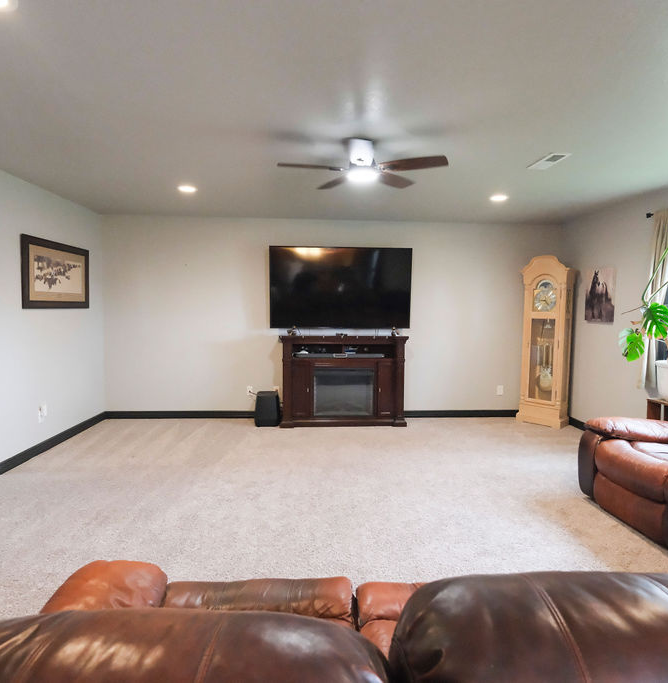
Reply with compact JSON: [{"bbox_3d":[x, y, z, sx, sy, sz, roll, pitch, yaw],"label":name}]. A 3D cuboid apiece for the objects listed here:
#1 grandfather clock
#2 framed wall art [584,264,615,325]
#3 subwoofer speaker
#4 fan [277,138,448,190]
[{"bbox_3d":[2.514,-0.006,5.078,0.515,1.980,0.295,4,5,45],"label":"grandfather clock"},{"bbox_3d":[2.820,-0.495,4.545,0.030,0.565,0.430,0,4,-3],"label":"framed wall art"},{"bbox_3d":[-0.780,0.781,5.024,0.270,0.370,0.300,0,4,-3],"label":"subwoofer speaker"},{"bbox_3d":[0.189,-1.162,2.792,1.070,0.280,1.050,1,4,4],"label":"fan"}]

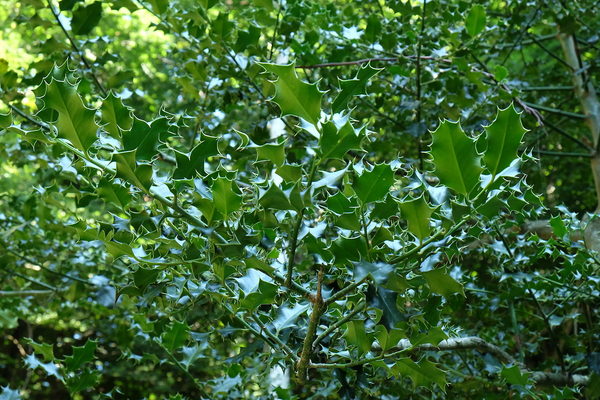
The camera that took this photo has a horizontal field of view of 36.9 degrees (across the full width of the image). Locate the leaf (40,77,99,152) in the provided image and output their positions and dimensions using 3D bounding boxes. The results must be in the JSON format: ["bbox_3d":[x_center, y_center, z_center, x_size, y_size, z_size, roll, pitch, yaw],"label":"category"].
[{"bbox_3d":[-0.215,-0.080,0.840,0.045,0.078,0.020,-24,19,-11],"label":"leaf"}]

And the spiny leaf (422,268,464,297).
[{"bbox_3d":[0.143,0.083,0.900,0.050,0.028,0.017,29,0,24],"label":"spiny leaf"}]

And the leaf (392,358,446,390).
[{"bbox_3d":[0.139,0.204,1.050,0.063,0.032,0.017,18,0,20],"label":"leaf"}]

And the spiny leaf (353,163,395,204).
[{"bbox_3d":[0.073,-0.017,0.900,0.038,0.052,0.018,25,29,4],"label":"spiny leaf"}]

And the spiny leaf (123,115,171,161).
[{"bbox_3d":[-0.171,-0.067,1.000,0.042,0.059,0.017,37,25,0],"label":"spiny leaf"}]

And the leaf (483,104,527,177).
[{"bbox_3d":[0.195,-0.057,0.860,0.040,0.072,0.018,14,16,12],"label":"leaf"}]

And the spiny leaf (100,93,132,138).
[{"bbox_3d":[-0.183,-0.085,0.900,0.034,0.053,0.018,-12,23,-10],"label":"spiny leaf"}]

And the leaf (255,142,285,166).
[{"bbox_3d":[-0.030,-0.046,0.920,0.035,0.042,0.018,-36,45,0],"label":"leaf"}]

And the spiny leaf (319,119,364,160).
[{"bbox_3d":[0.046,-0.067,1.000,0.057,0.049,0.016,-48,0,30],"label":"spiny leaf"}]

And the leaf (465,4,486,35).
[{"bbox_3d":[0.312,-0.319,1.600,0.037,0.057,0.018,7,21,10],"label":"leaf"}]

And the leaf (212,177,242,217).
[{"bbox_3d":[-0.085,-0.004,1.050,0.035,0.049,0.015,0,25,0],"label":"leaf"}]

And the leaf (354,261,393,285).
[{"bbox_3d":[0.069,0.068,0.840,0.044,0.025,0.018,9,-5,-35],"label":"leaf"}]

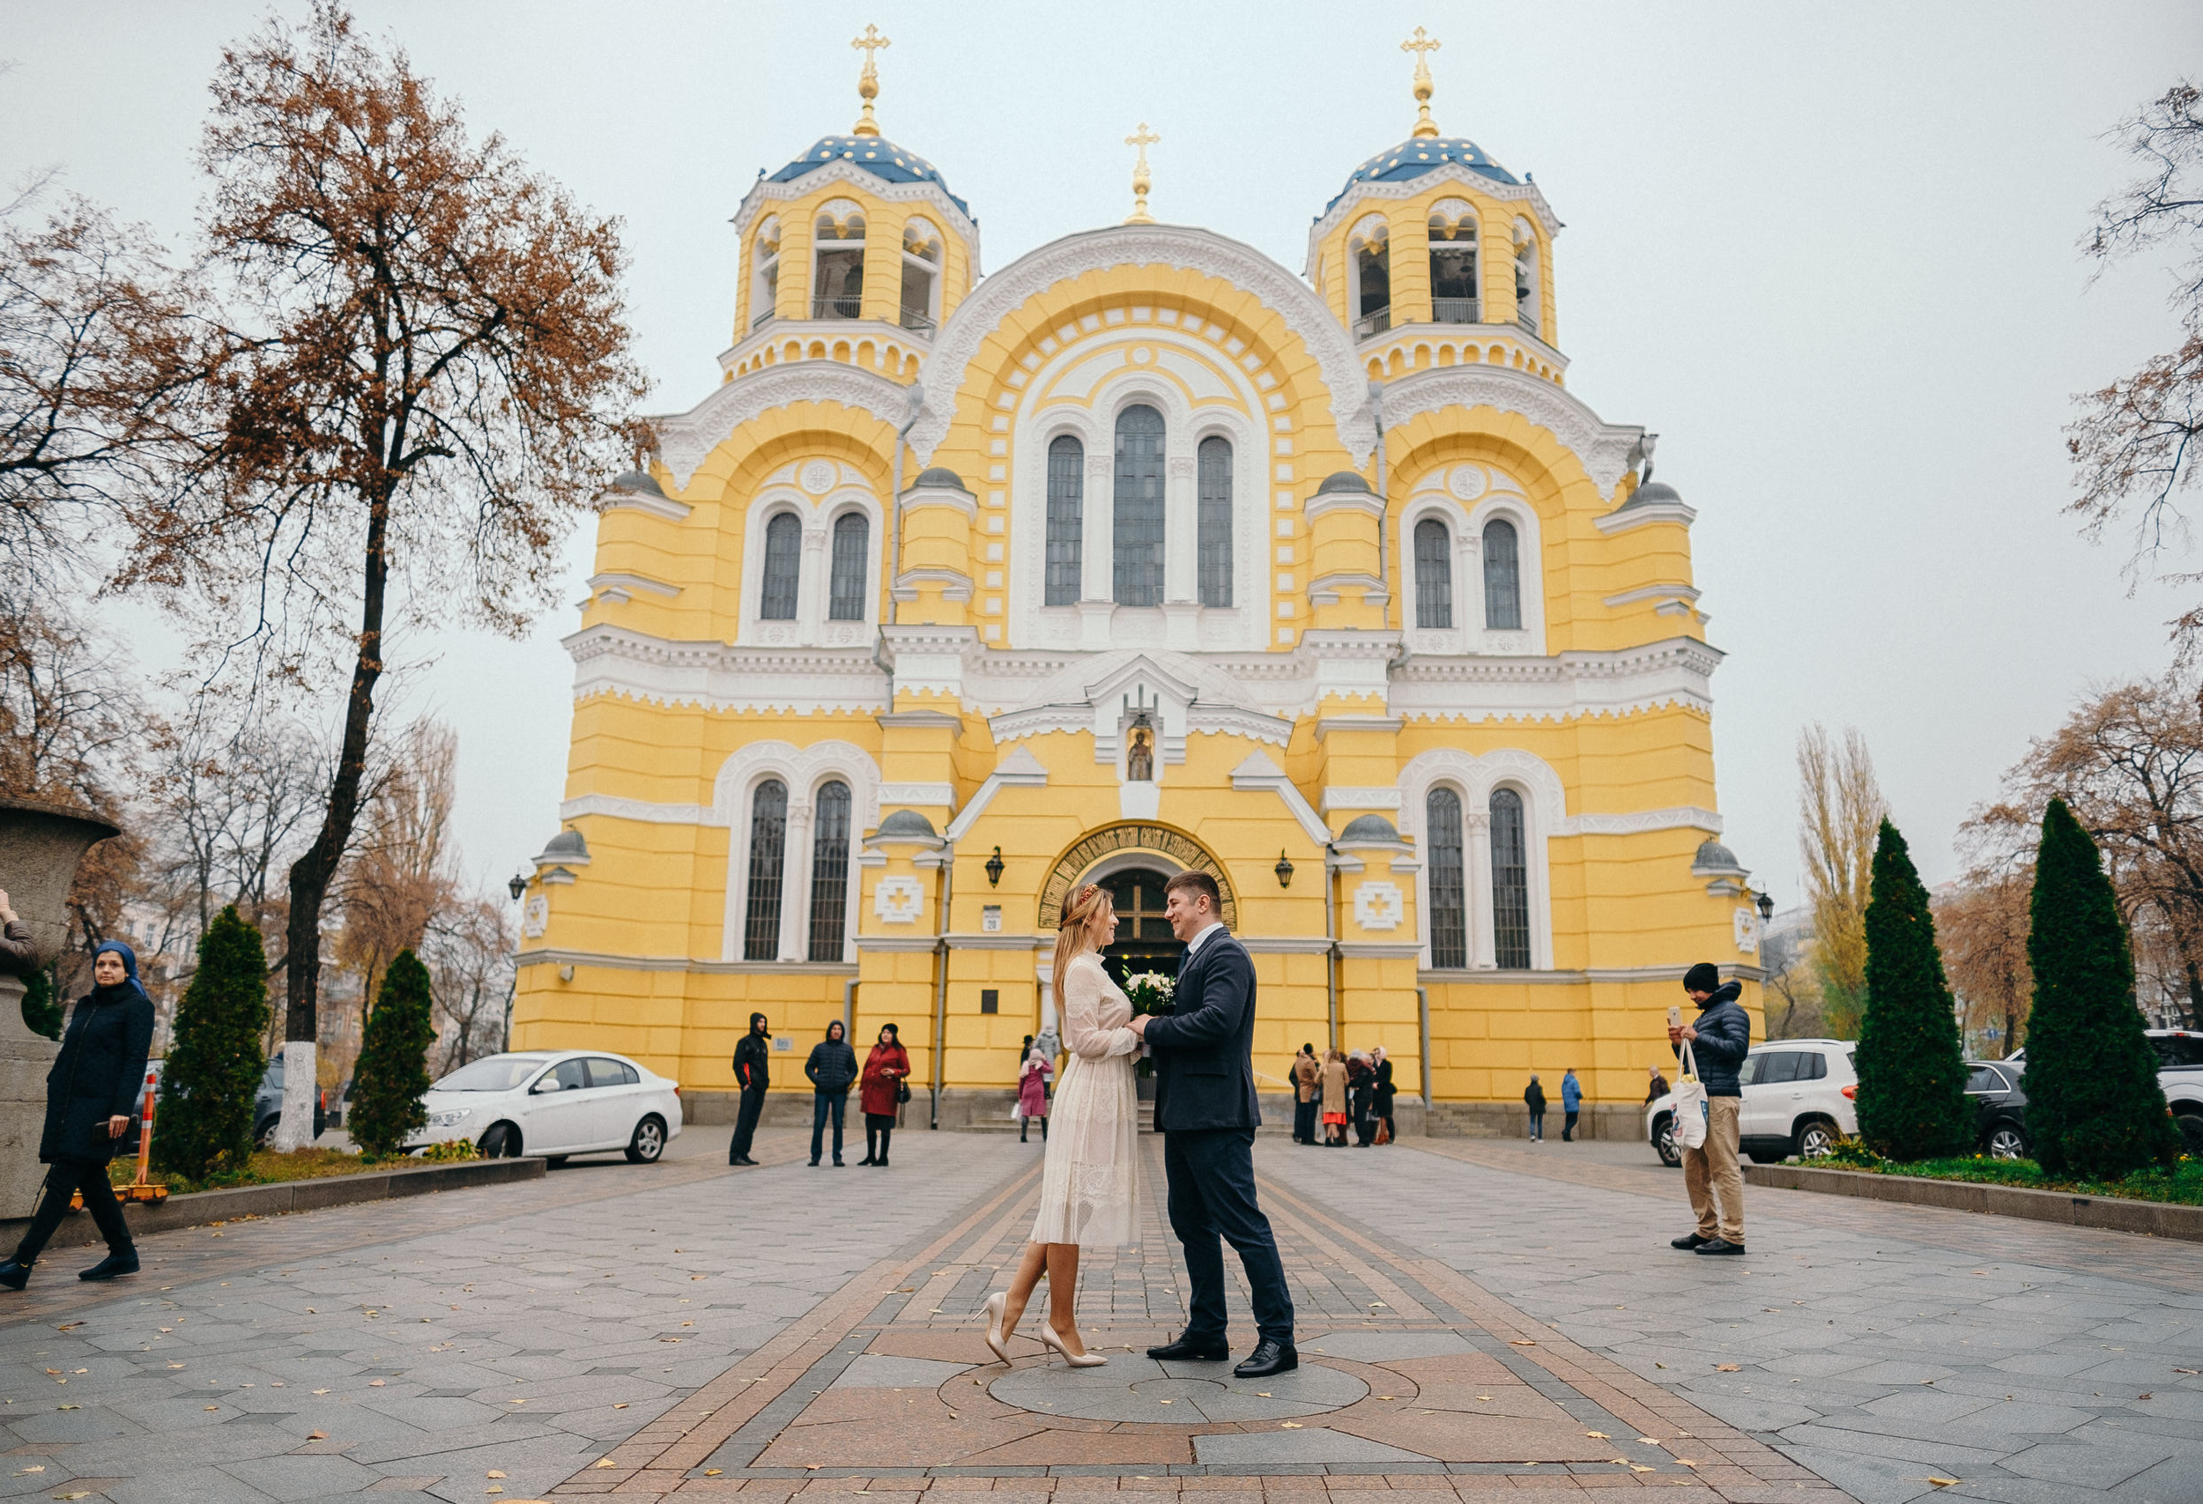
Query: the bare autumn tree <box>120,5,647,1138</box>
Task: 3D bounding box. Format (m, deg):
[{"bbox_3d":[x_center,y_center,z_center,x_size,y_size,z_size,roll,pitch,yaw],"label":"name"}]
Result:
[{"bbox_3d":[-7.903,-2.447,16.516,5.663,13.215,5.463,1,-13,1],"label":"bare autumn tree"}]

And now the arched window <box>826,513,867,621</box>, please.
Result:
[{"bbox_3d":[-6.241,-4.625,37.324,0.890,2.820,0.320,1,-12,1],"label":"arched window"}]

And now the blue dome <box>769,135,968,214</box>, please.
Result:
[{"bbox_3d":[-6.622,-15.698,41.949,6.100,3.539,6.100,1,-13,1],"label":"blue dome"}]

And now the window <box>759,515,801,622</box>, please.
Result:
[{"bbox_3d":[-7.921,-4.622,37.336,0.900,2.820,0.320,1,-12,1],"label":"window"}]

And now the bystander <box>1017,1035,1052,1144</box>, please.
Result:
[{"bbox_3d":[-1.148,6.047,26.535,0.600,1.621,0.450,-1,-13,6],"label":"bystander"}]

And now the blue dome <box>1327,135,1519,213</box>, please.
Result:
[{"bbox_3d":[9.146,-15.765,42.229,6.000,3.400,6.000,1,-12,2],"label":"blue dome"}]

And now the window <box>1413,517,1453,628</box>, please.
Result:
[{"bbox_3d":[8.626,-4.652,38.993,0.950,3.080,0.300,1,-12,1],"label":"window"}]

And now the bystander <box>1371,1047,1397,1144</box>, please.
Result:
[{"bbox_3d":[5.117,6.232,27.324,0.420,1.720,0.500,5,-13,-16],"label":"bystander"}]

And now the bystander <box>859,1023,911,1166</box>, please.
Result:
[{"bbox_3d":[-2.574,4.143,18.195,0.600,1.670,0.480,-7,-15,31],"label":"bystander"}]

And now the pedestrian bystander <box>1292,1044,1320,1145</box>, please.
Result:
[{"bbox_3d":[3.673,6.085,26.777,0.420,1.759,0.520,13,-17,-43],"label":"pedestrian bystander"}]

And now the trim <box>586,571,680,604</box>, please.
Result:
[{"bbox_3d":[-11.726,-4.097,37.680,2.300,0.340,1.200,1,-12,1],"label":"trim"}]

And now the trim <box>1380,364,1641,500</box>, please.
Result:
[{"bbox_3d":[9.767,-7.528,36.437,6.306,3.445,0.900,1,-13,1],"label":"trim"}]

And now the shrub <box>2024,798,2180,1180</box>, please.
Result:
[{"bbox_3d":[10.115,2.347,15.440,1.340,3.796,1.340,1,-12,1],"label":"shrub"}]

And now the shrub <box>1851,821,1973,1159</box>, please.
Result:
[{"bbox_3d":[9.045,2.682,17.056,1.250,3.800,1.250,1,-12,2],"label":"shrub"}]

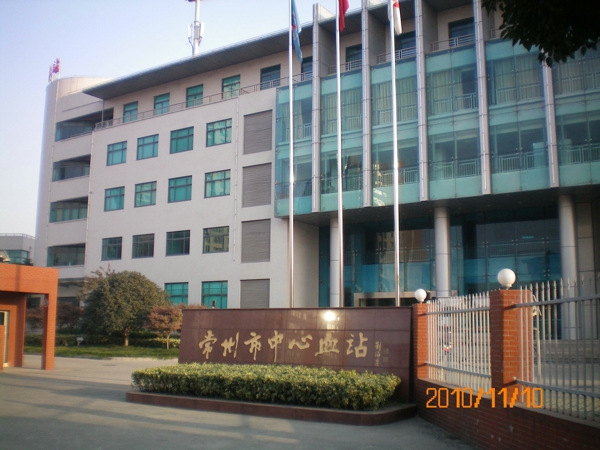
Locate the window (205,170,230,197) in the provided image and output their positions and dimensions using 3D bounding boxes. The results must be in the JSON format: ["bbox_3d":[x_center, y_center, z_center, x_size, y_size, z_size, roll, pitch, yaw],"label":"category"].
[{"bbox_3d":[-5.918,-2.924,47.385,2.344,1.857,0.200,-5,-11,32],"label":"window"}]

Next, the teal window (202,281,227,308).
[{"bbox_3d":[-5.953,5.107,46.106,2.344,2.300,0.200,-5,-11,32],"label":"teal window"}]

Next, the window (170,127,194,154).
[{"bbox_3d":[-8.731,-6.261,48.869,2.303,1.748,0.150,-5,-10,33],"label":"window"}]

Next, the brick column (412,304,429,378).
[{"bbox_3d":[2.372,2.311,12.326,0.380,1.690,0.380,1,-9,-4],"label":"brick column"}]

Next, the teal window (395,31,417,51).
[{"bbox_3d":[6.871,-11.352,41.871,1.698,1.738,0.200,-5,-11,32],"label":"teal window"}]

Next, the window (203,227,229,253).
[{"bbox_3d":[-5.801,1.046,45.726,2.319,1.758,0.150,-5,-10,33],"label":"window"}]

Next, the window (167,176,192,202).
[{"bbox_3d":[-8.763,-2.610,48.311,2.303,1.813,0.150,-5,-10,33],"label":"window"}]

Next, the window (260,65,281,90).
[{"bbox_3d":[-2.070,-10.360,46.769,1.756,1.780,0.150,-5,-10,33],"label":"window"}]

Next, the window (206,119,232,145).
[{"bbox_3d":[-5.893,-6.671,47.986,2.344,1.802,0.200,-5,-11,32],"label":"window"}]

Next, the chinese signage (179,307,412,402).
[{"bbox_3d":[-0.387,2.769,14.342,6.230,1.859,0.350,-6,-11,36],"label":"chinese signage"}]

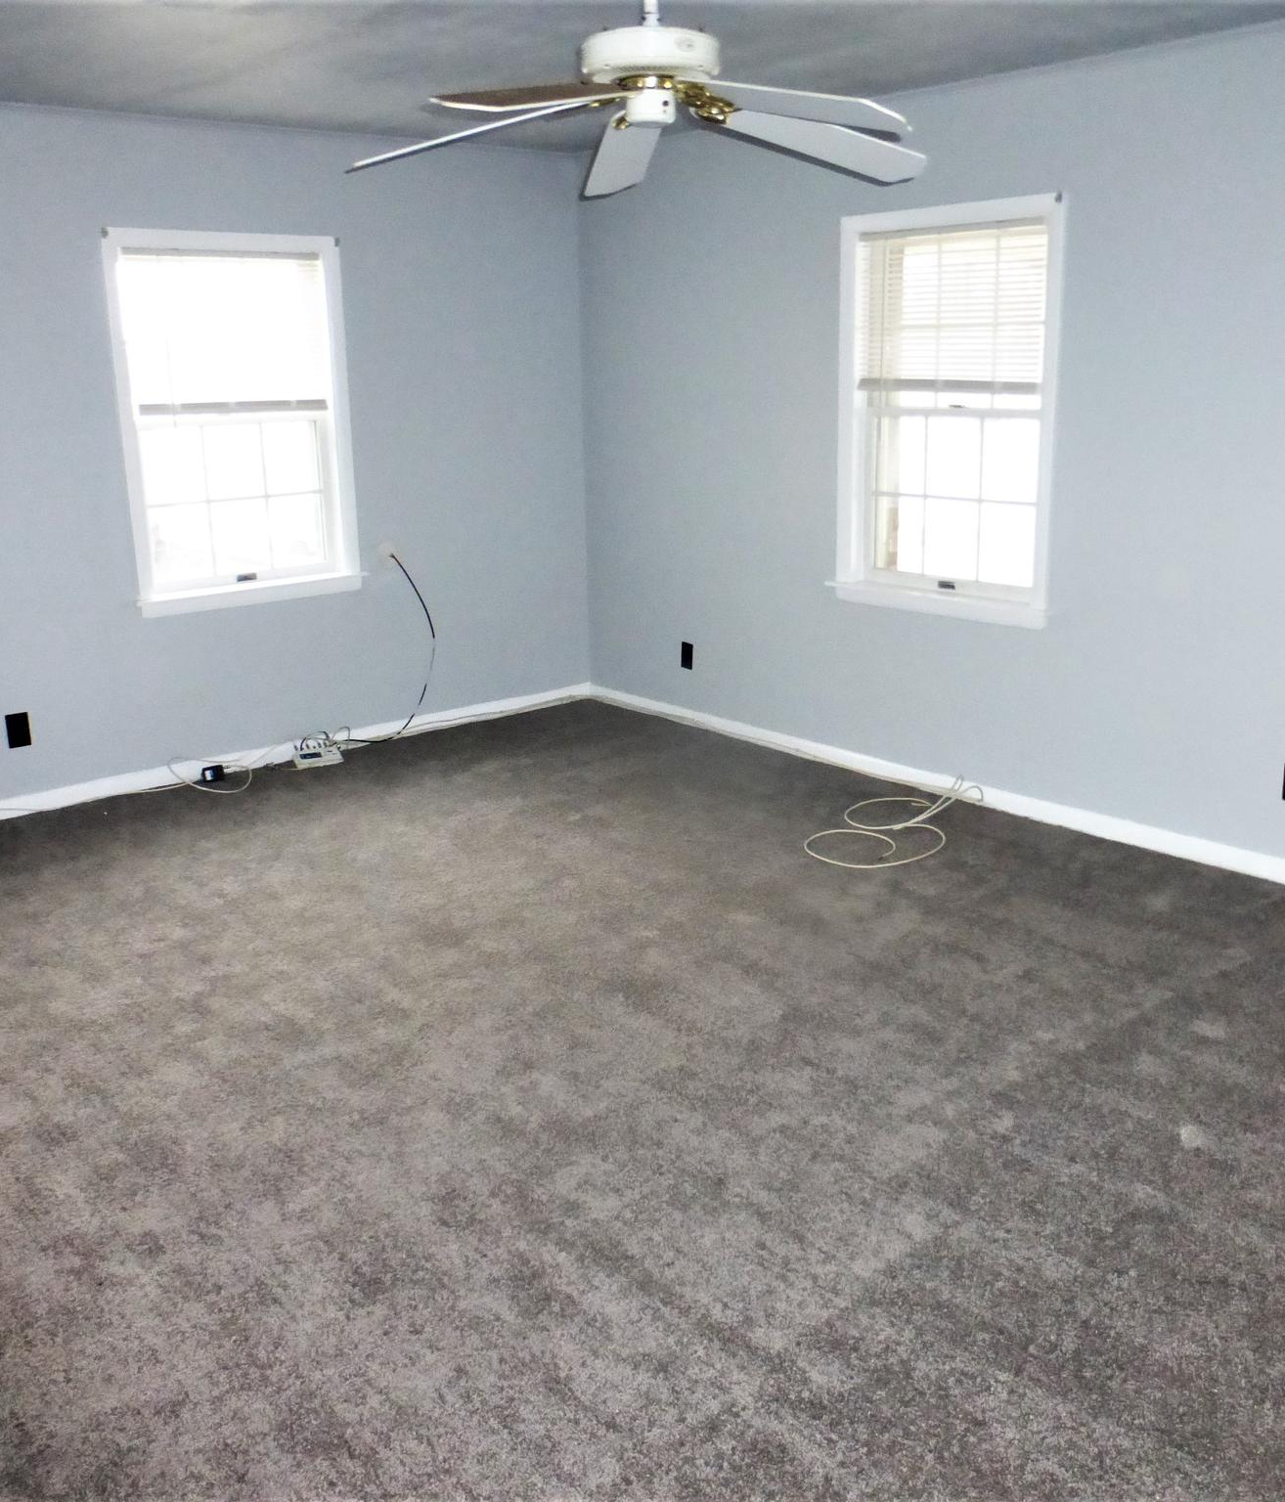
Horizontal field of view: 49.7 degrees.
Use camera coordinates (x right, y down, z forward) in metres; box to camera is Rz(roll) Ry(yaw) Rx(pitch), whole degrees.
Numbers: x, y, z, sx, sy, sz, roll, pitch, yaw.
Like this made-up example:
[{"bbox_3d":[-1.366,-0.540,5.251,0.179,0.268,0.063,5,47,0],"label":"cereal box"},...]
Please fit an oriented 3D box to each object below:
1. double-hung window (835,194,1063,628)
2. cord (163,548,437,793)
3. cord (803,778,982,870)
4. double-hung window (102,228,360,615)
[{"bbox_3d":[1.061,-1.175,4.879,0.100,1.385,0.930,-14,20,-39],"label":"double-hung window"},{"bbox_3d":[-1.313,-0.360,5.644,1.270,0.830,0.240,-14,20,-39],"label":"cord"},{"bbox_3d":[0.874,0.222,4.790,0.864,0.085,0.500,-14,20,-39],"label":"cord"},{"bbox_3d":[-1.561,-1.268,5.389,0.930,1.385,0.100,-14,20,-39],"label":"double-hung window"}]

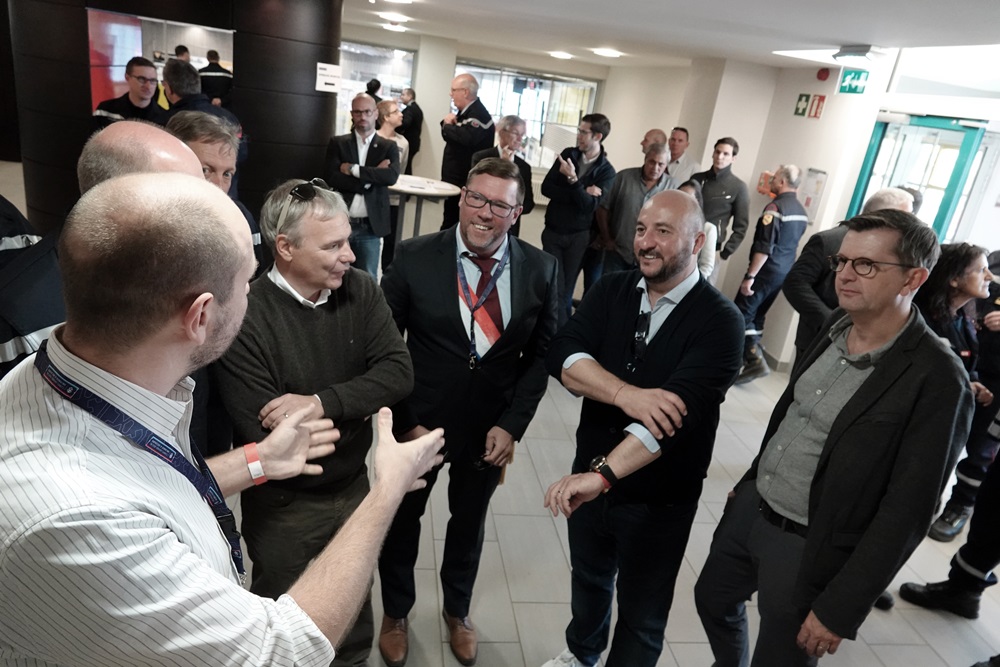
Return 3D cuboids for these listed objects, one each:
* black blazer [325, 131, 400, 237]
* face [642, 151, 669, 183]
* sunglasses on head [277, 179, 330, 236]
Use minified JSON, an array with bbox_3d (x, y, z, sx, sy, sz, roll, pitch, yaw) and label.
[{"bbox_3d":[-0.951,-1.033,4.600,0.520,0.720,0.340,4,20,-13],"label":"black blazer"},{"bbox_3d":[1.049,-1.128,4.500,0.155,0.200,0.140,11,32,7],"label":"face"},{"bbox_3d":[-0.434,-0.279,1.500,0.050,0.140,0.145,39,23,1],"label":"sunglasses on head"}]

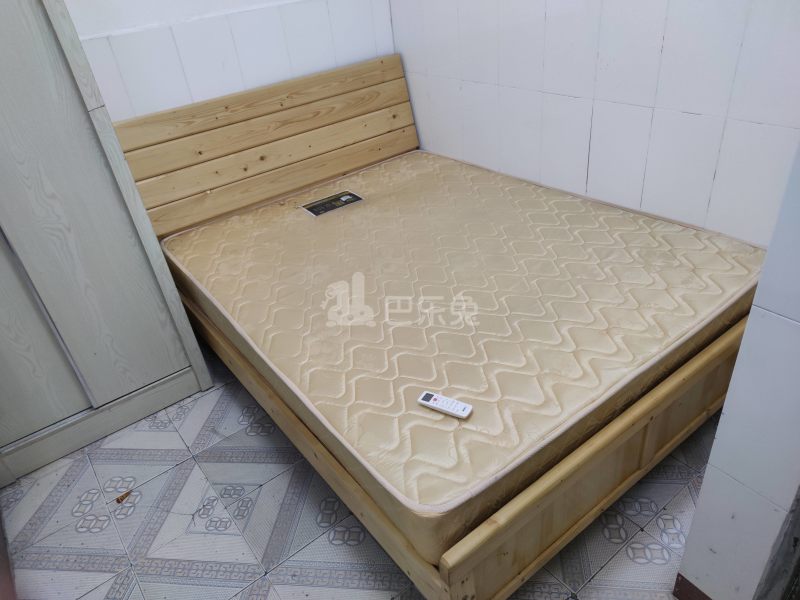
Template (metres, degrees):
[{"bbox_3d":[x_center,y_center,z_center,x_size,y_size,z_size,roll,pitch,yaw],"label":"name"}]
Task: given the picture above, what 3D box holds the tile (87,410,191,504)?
[{"bbox_3d":[-0.957,0.572,2.040,0.300,0.010,0.300,-26,36,-29],"label":"tile"}]

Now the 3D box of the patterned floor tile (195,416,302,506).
[{"bbox_3d":[-0.535,0.564,1.974,0.300,0.010,0.300,-26,36,-28],"label":"patterned floor tile"}]

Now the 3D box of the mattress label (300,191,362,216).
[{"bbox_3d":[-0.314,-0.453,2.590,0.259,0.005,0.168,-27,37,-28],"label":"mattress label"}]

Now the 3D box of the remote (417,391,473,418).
[{"bbox_3d":[0.109,0.258,1.345,0.129,0.018,0.041,13,37,29],"label":"remote"}]

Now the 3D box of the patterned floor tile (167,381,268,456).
[{"bbox_3d":[-0.716,0.455,2.186,0.300,0.010,0.300,-26,36,-28],"label":"patterned floor tile"}]

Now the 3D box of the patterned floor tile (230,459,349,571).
[{"bbox_3d":[-0.354,0.674,1.761,0.300,0.010,0.300,-26,36,-28],"label":"patterned floor tile"}]

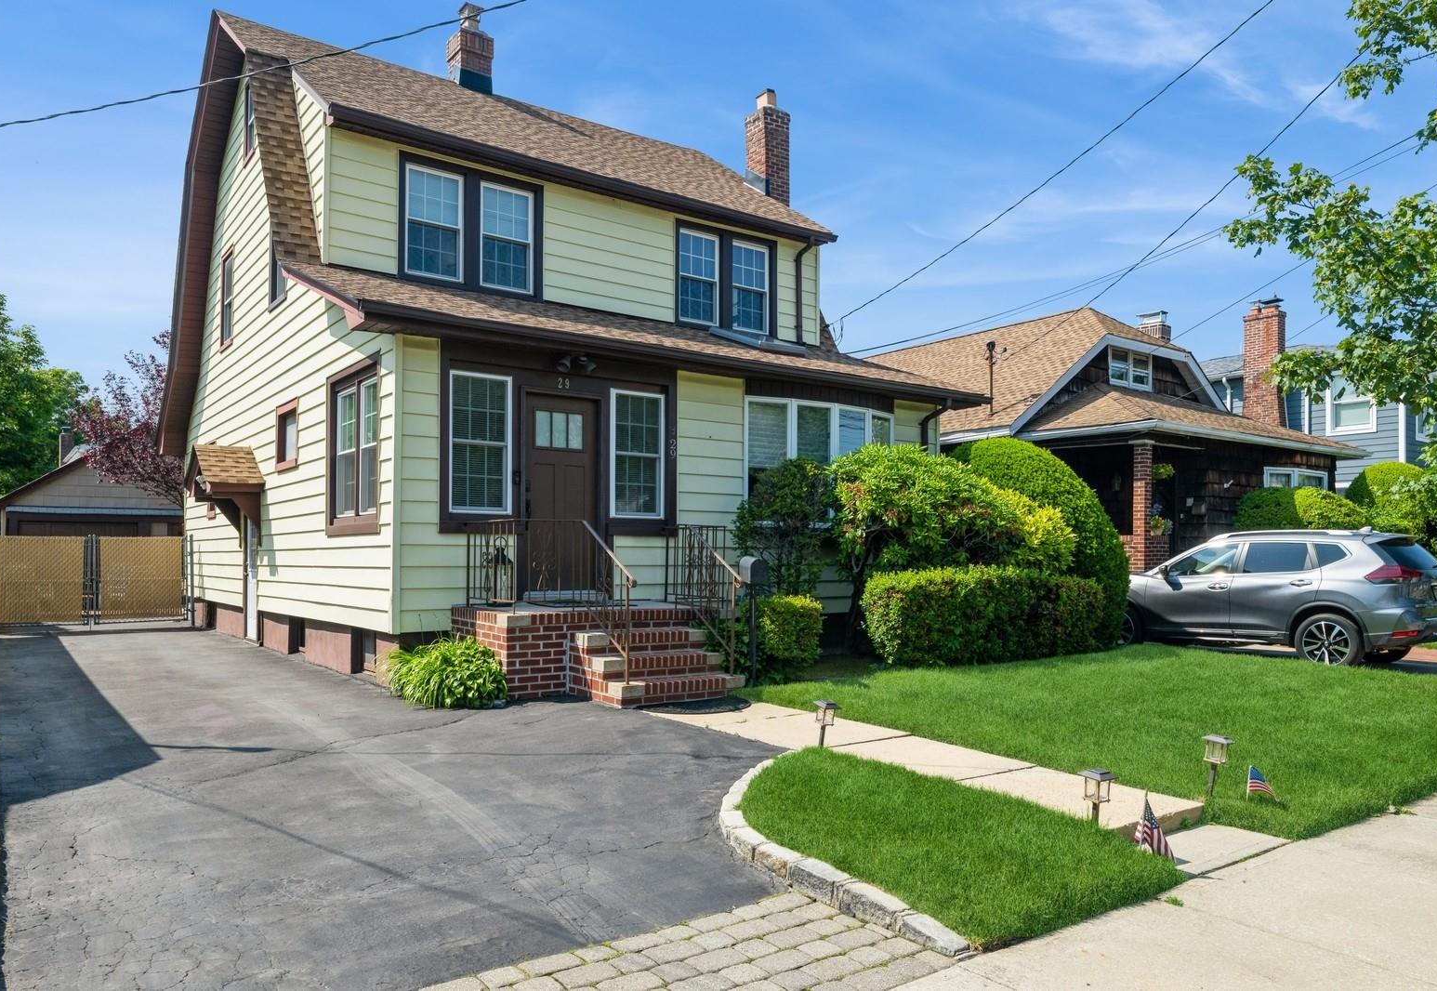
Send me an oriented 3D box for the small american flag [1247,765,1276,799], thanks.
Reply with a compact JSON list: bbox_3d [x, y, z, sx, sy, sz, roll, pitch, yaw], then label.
[{"bbox_3d":[3.048,1.606,5.550,0.160,0.190,0.050,-1,-4,12],"label":"small american flag"}]

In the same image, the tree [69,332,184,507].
[{"bbox_3d":[-11.600,-0.807,22.200,5.300,6.900,5.300,3,-4,-37],"label":"tree"}]

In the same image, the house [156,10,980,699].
[{"bbox_3d":[-2.927,-2.603,15.554,8.500,9.600,12.100,3,-5,-37],"label":"house"}]

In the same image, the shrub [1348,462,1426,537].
[{"bbox_3d":[13.700,0.781,20.200,1.900,3.000,1.900,3,-5,-37],"label":"shrub"}]

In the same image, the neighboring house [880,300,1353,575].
[{"bbox_3d":[6.450,-0.530,23.400,8.200,6.800,13.000,3,-4,-37],"label":"neighboring house"}]

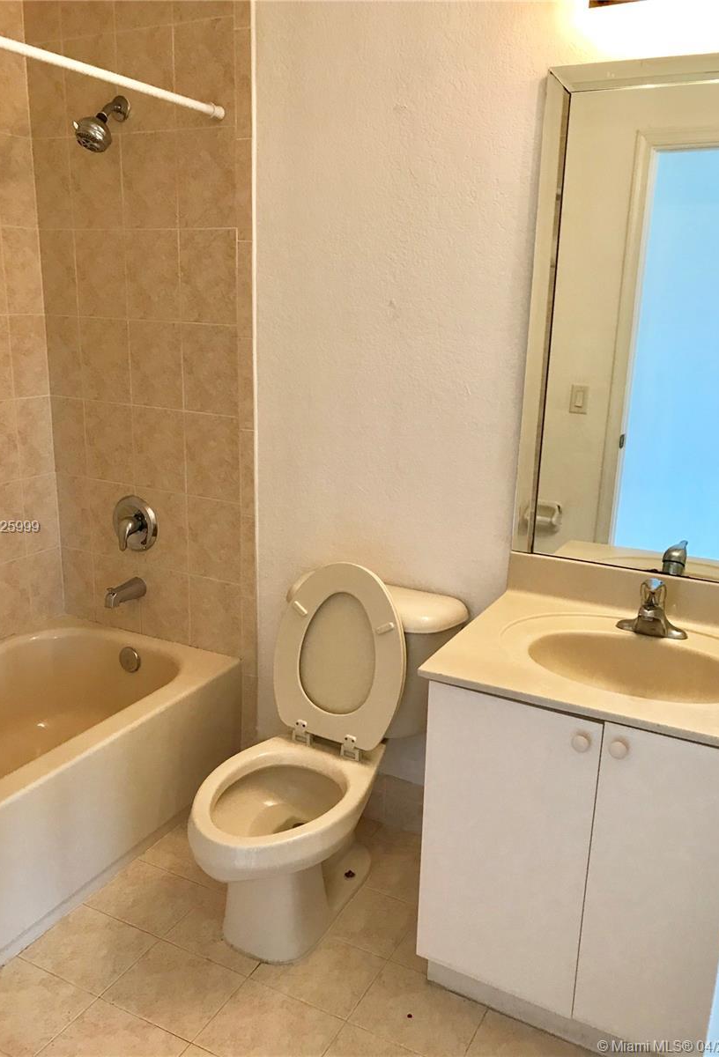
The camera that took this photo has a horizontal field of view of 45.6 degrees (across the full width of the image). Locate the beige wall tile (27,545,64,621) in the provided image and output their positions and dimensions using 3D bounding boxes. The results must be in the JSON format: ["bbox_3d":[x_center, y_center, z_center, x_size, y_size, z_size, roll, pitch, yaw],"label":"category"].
[{"bbox_3d":[-1.067,0.196,2.911,0.010,0.246,0.143,9,17,26],"label":"beige wall tile"}]

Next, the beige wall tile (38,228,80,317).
[{"bbox_3d":[-0.934,-0.795,2.668,0.148,0.257,0.010,9,17,26],"label":"beige wall tile"}]

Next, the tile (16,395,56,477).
[{"bbox_3d":[-1.056,-0.294,2.781,0.010,0.255,0.144,9,17,26],"label":"tile"}]

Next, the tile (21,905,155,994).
[{"bbox_3d":[-0.649,1.016,2.070,0.248,0.010,0.205,9,17,26],"label":"tile"}]

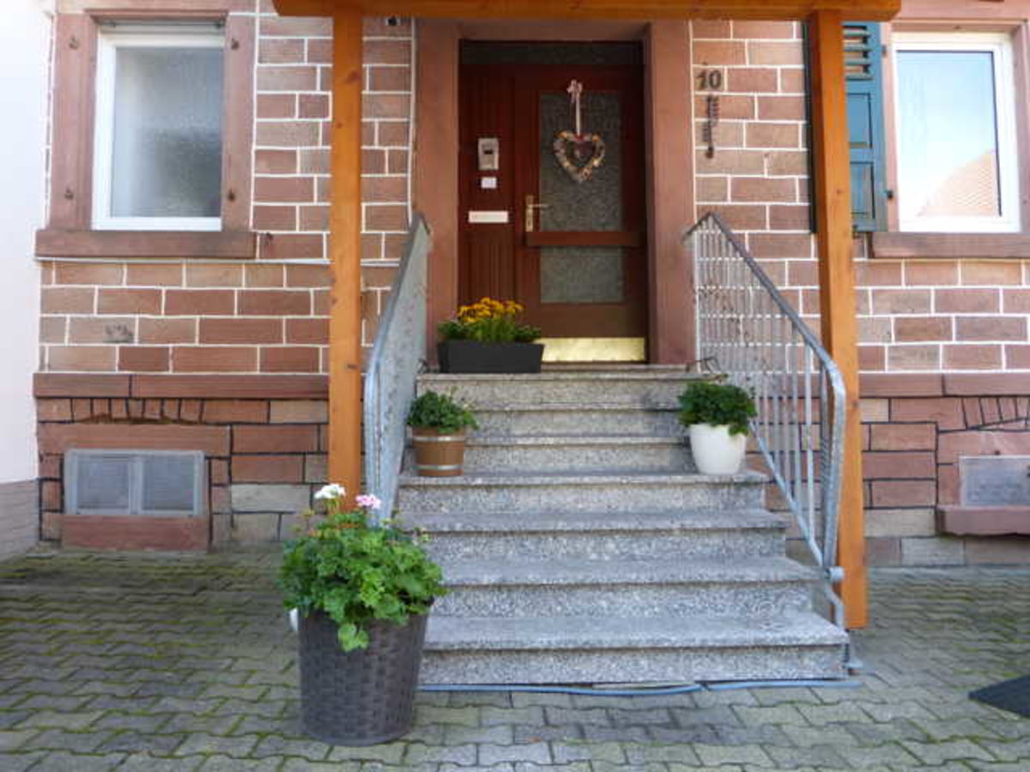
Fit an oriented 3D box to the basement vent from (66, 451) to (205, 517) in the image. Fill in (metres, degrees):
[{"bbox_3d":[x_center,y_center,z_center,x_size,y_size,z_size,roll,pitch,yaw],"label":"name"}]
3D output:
[{"bbox_3d":[-2.488,0.643,4.877,0.909,0.446,0.070,0,-3,-1],"label":"basement vent"}]

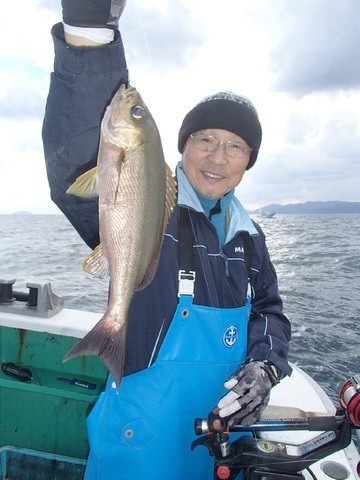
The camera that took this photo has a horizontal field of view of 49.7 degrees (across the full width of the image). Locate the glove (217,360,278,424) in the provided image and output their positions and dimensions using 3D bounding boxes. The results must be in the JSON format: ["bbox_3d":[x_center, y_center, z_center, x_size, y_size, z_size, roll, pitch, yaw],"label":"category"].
[{"bbox_3d":[0.134,0.306,0.770,0.142,0.100,0.075,-43,-18,-26],"label":"glove"}]

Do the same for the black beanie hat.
[{"bbox_3d":[0.101,-0.267,0.945,0.195,0.165,0.220,13,13,4],"label":"black beanie hat"}]

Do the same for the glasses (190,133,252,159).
[{"bbox_3d":[0.099,-0.218,0.913,0.140,0.042,0.135,13,13,4],"label":"glasses"}]

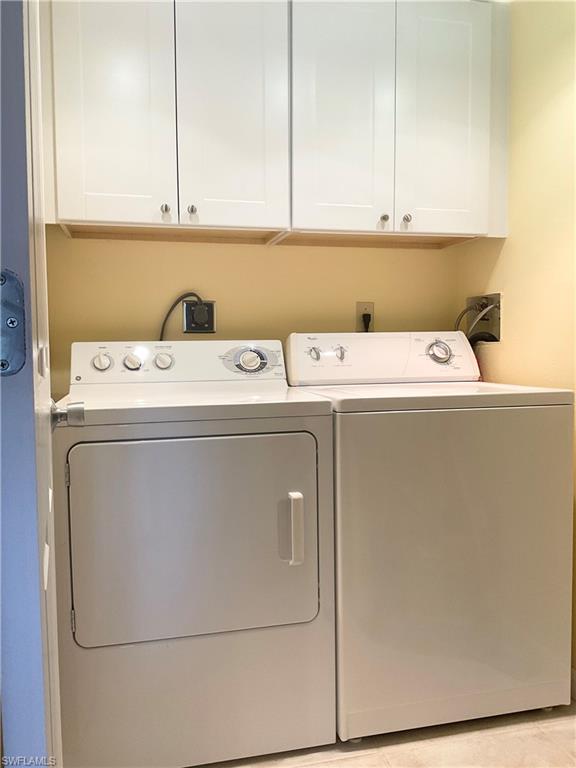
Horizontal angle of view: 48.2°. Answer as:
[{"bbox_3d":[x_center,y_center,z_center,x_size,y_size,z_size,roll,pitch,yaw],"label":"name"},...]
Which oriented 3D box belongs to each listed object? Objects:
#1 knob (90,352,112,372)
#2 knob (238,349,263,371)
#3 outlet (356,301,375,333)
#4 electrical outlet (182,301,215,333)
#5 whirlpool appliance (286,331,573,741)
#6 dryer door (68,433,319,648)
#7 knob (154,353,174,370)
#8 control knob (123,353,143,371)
[{"bbox_3d":[-0.551,-0.065,1.908,0.052,0.052,0.028,-1,-12,-14],"label":"knob"},{"bbox_3d":[-0.117,-0.076,2.014,0.064,0.064,0.030,-1,-12,-14],"label":"knob"},{"bbox_3d":[0.295,-0.249,2.417,0.070,0.114,0.018,-1,3,-14],"label":"outlet"},{"bbox_3d":[-0.310,-0.237,2.266,0.116,0.114,0.030,-1,3,-14],"label":"electrical outlet"},{"bbox_3d":[0.374,0.373,2.014,0.690,1.080,0.665,-1,3,-14],"label":"whirlpool appliance"},{"bbox_3d":[-0.206,0.366,1.536,0.596,0.484,0.060,-1,3,-14],"label":"dryer door"},{"bbox_3d":[-0.375,-0.068,1.951,0.052,0.052,0.028,-1,-12,-14],"label":"knob"},{"bbox_3d":[-0.466,-0.067,1.929,0.052,0.052,0.028,-1,-12,-14],"label":"control knob"}]

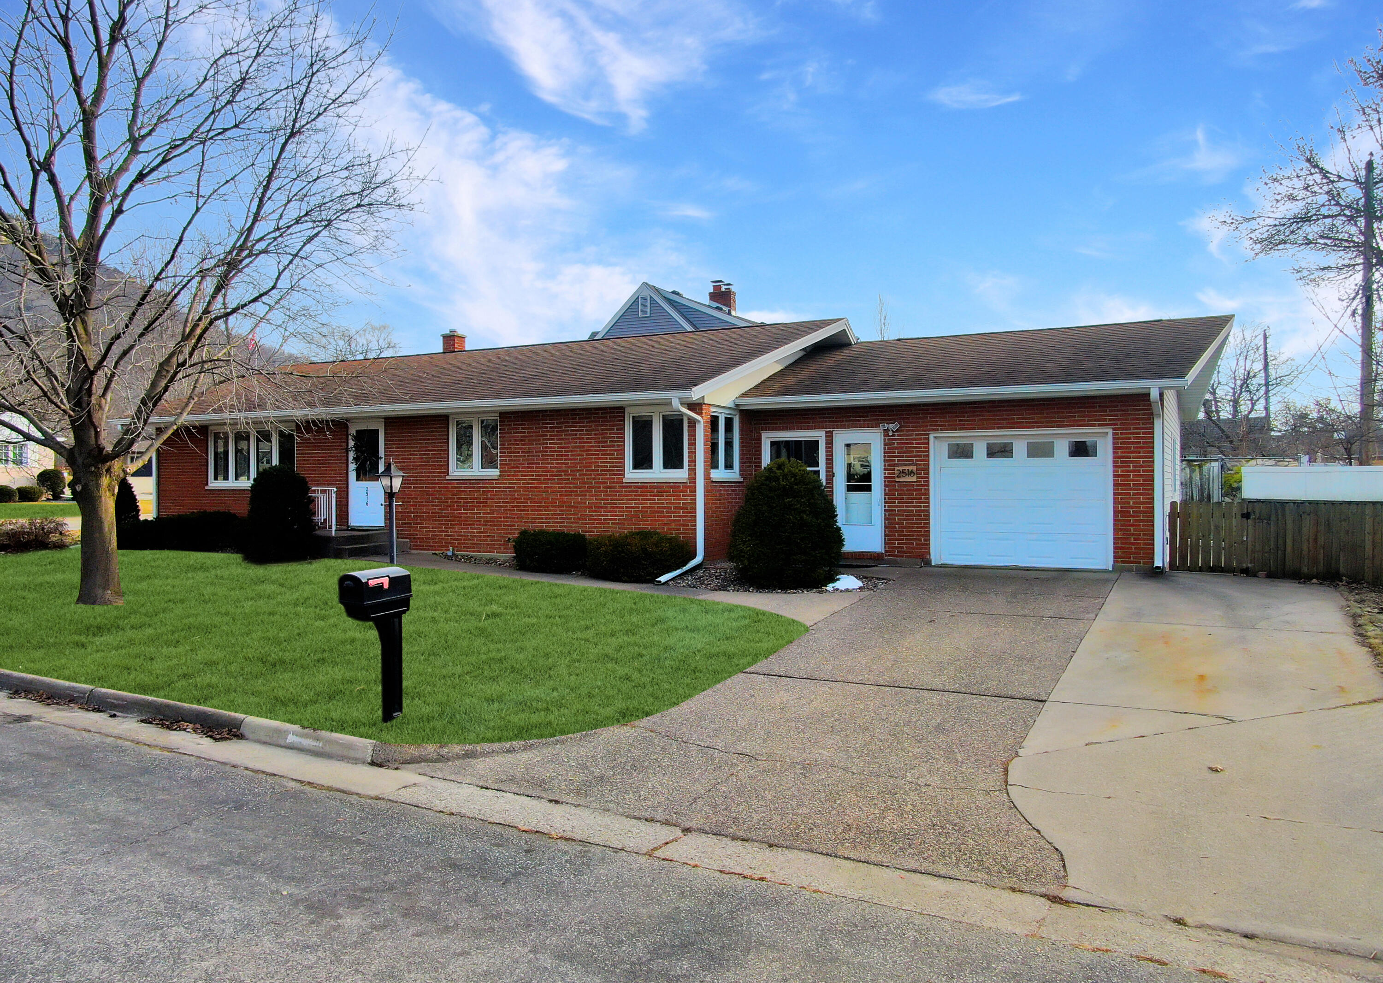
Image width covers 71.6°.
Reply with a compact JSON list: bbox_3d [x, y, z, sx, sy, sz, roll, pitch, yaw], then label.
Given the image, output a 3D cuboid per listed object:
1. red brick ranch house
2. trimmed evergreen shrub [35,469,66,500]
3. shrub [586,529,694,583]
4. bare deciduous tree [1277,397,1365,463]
[{"bbox_3d":[-0.702,-1.300,21.785,22.300,4.980,11.200,0,1,29],"label":"red brick ranch house"},{"bbox_3d":[-32.072,-0.351,48.000,1.500,1.500,1.500,0,1,29],"label":"trimmed evergreen shrub"},{"bbox_3d":[-0.773,0.926,14.759,1.650,0.730,1.200,0,1,29],"label":"shrub"},{"bbox_3d":[21.800,-1.100,33.000,3.300,4.300,3.100,0,1,29],"label":"bare deciduous tree"}]

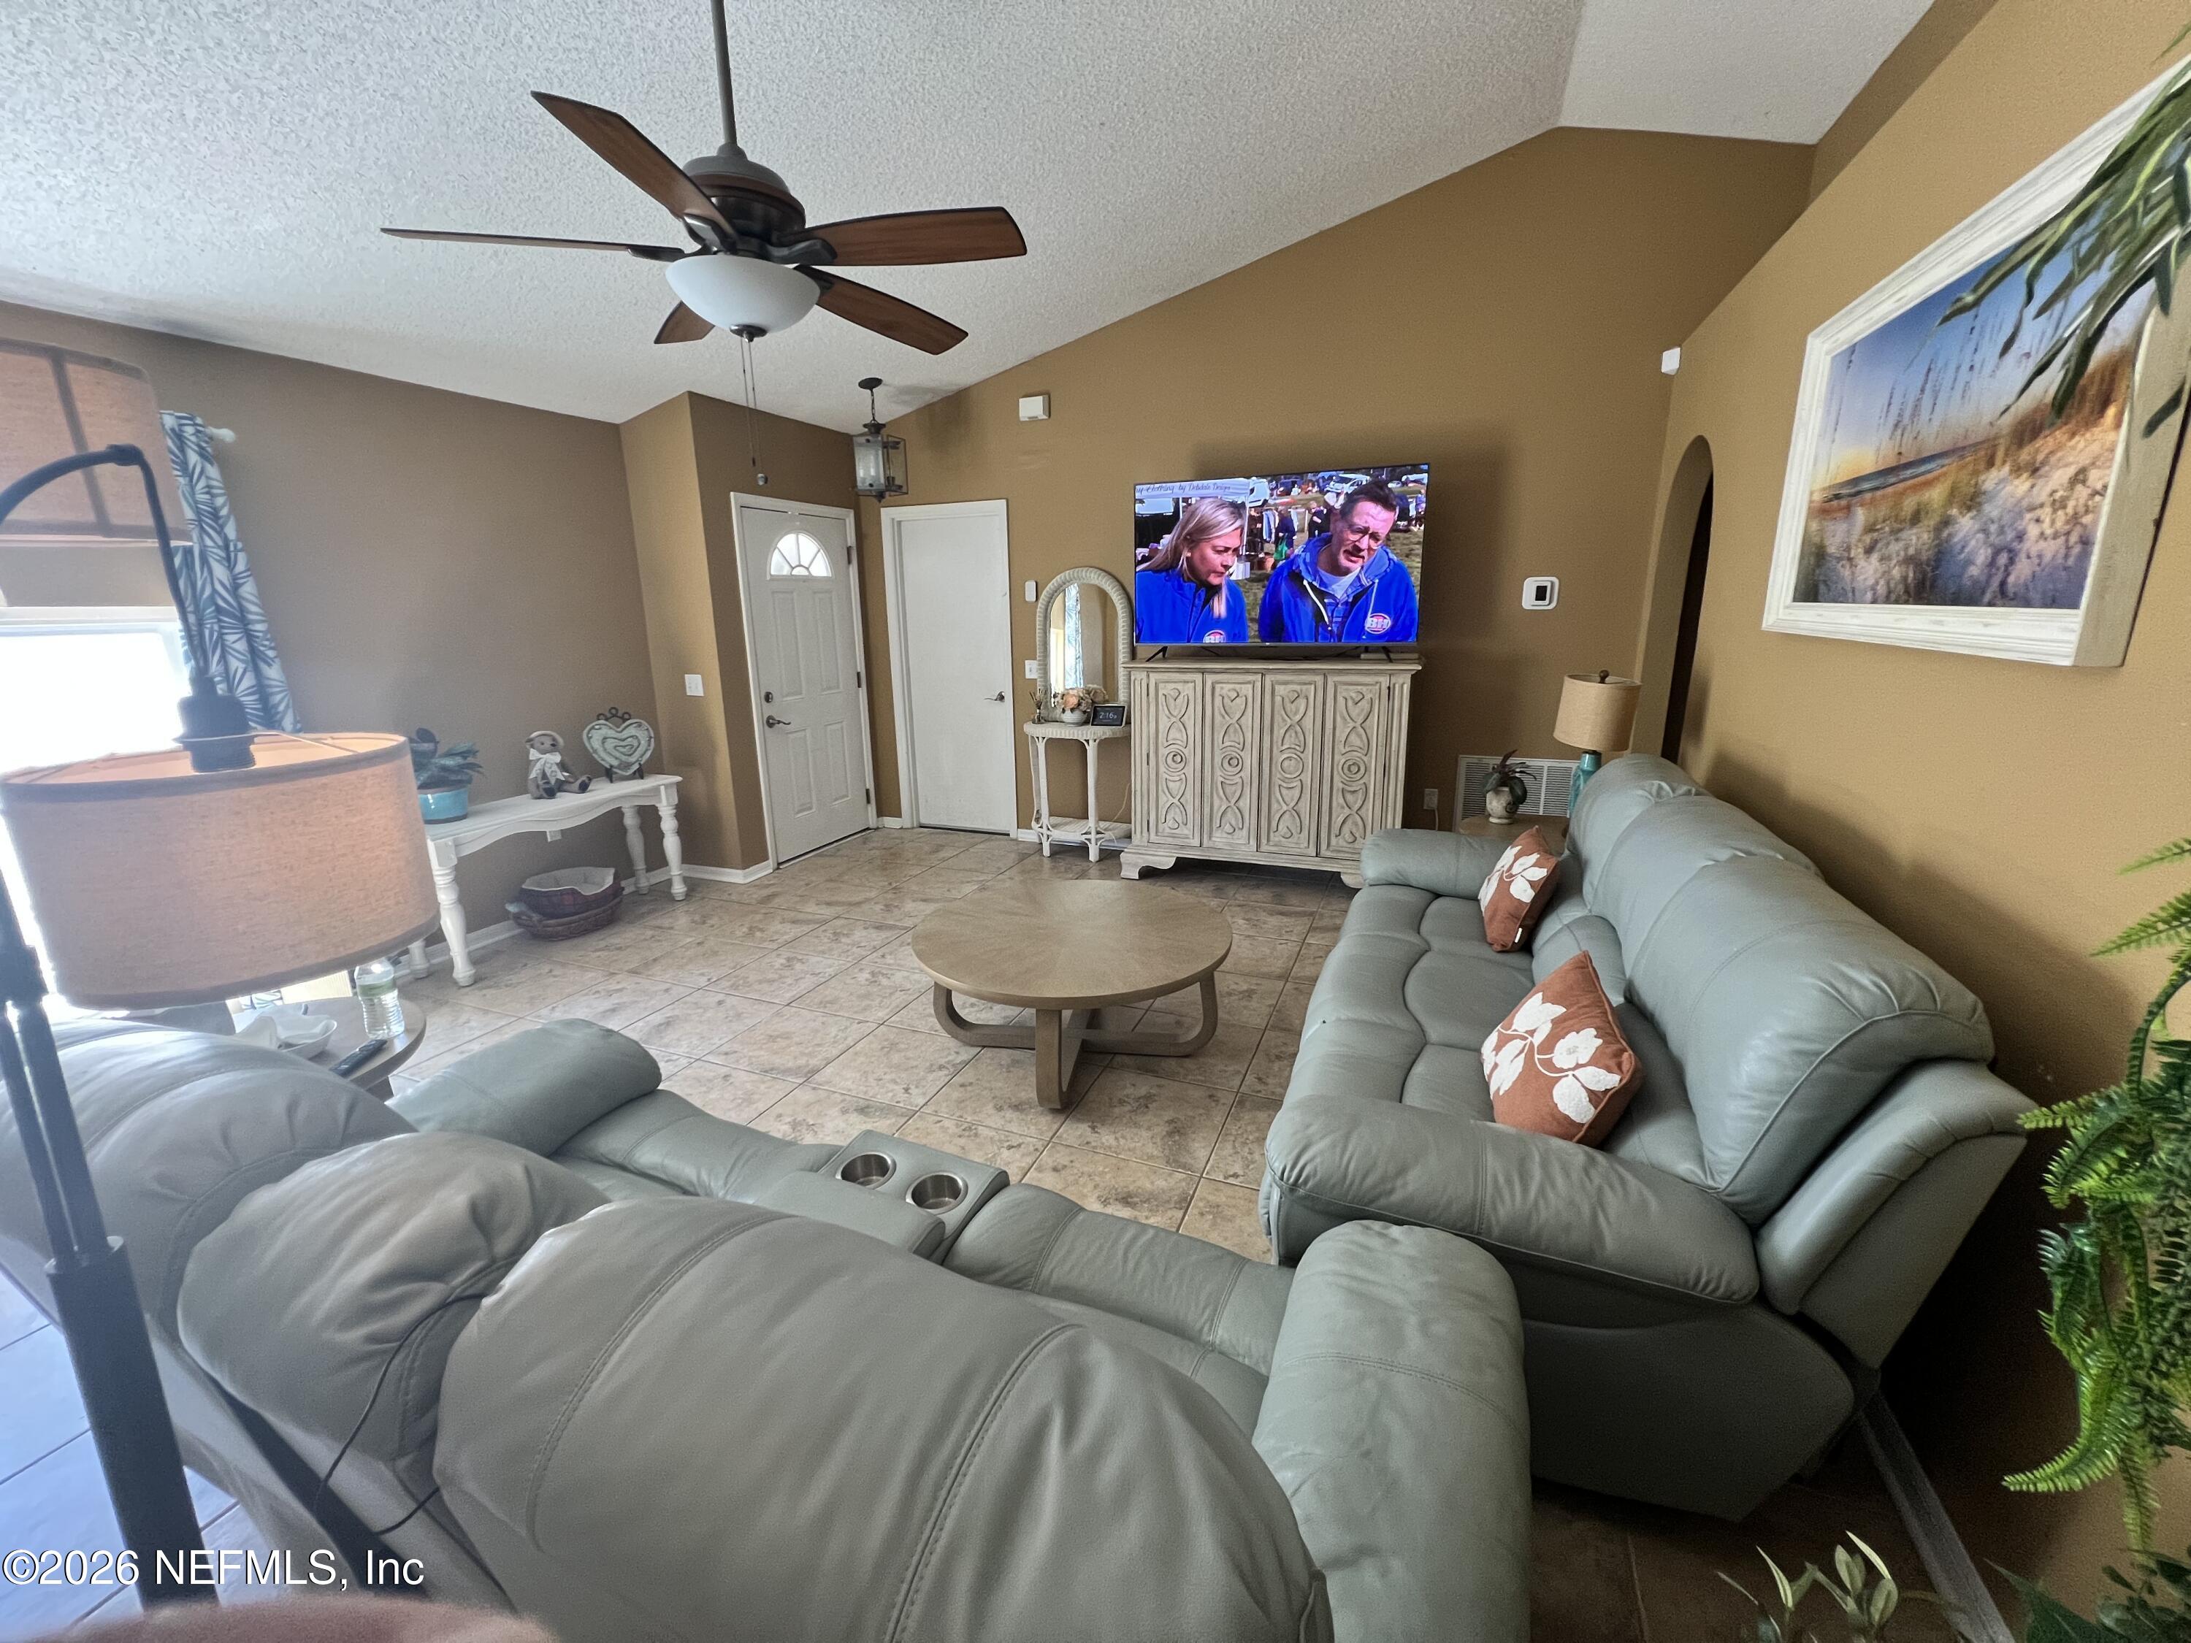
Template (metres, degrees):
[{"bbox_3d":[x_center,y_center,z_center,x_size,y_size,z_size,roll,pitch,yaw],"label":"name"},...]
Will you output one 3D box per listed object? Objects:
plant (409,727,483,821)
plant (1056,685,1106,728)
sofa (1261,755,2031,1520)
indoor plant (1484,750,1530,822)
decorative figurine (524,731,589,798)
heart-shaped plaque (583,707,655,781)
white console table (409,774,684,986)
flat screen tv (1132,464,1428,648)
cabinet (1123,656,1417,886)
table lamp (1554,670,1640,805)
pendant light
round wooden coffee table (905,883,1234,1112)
[{"bbox_3d":[-2.599,-0.186,3.232,0.280,0.360,0.290,4,14,22],"label":"plant"},{"bbox_3d":[-0.084,-0.691,4.891,0.260,0.230,0.220,5,15,21],"label":"plant"},{"bbox_3d":[1.119,0.365,2.175,0.960,0.900,2.250,4,14,22],"label":"sofa"},{"bbox_3d":[1.749,-0.147,3.483,0.180,0.300,0.190,4,14,22],"label":"indoor plant"},{"bbox_3d":[-2.454,-0.258,3.709,0.210,0.285,0.190,4,14,22],"label":"decorative figurine"},{"bbox_3d":[-2.407,-0.381,4.186,0.310,0.355,0.120,-9,16,-32],"label":"heart-shaped plaque"},{"bbox_3d":[-2.523,0.222,3.811,0.380,0.640,1.220,5,15,21],"label":"white console table"},{"bbox_3d":[0.893,-1.310,4.164,1.440,0.840,0.090,5,15,21],"label":"flat screen tv"},{"bbox_3d":[0.916,-0.244,4.411,1.475,1.182,0.460,5,15,21],"label":"cabinet"},{"bbox_3d":[2.007,-0.289,3.332,0.280,0.635,0.280,4,14,22],"label":"table lamp"},{"bbox_3d":[-1.212,-2.095,4.568,0.210,0.640,0.210,5,15,21],"label":"pendant light"},{"bbox_3d":[-0.063,0.535,2.625,0.990,0.405,0.990,-1,13,0],"label":"round wooden coffee table"}]

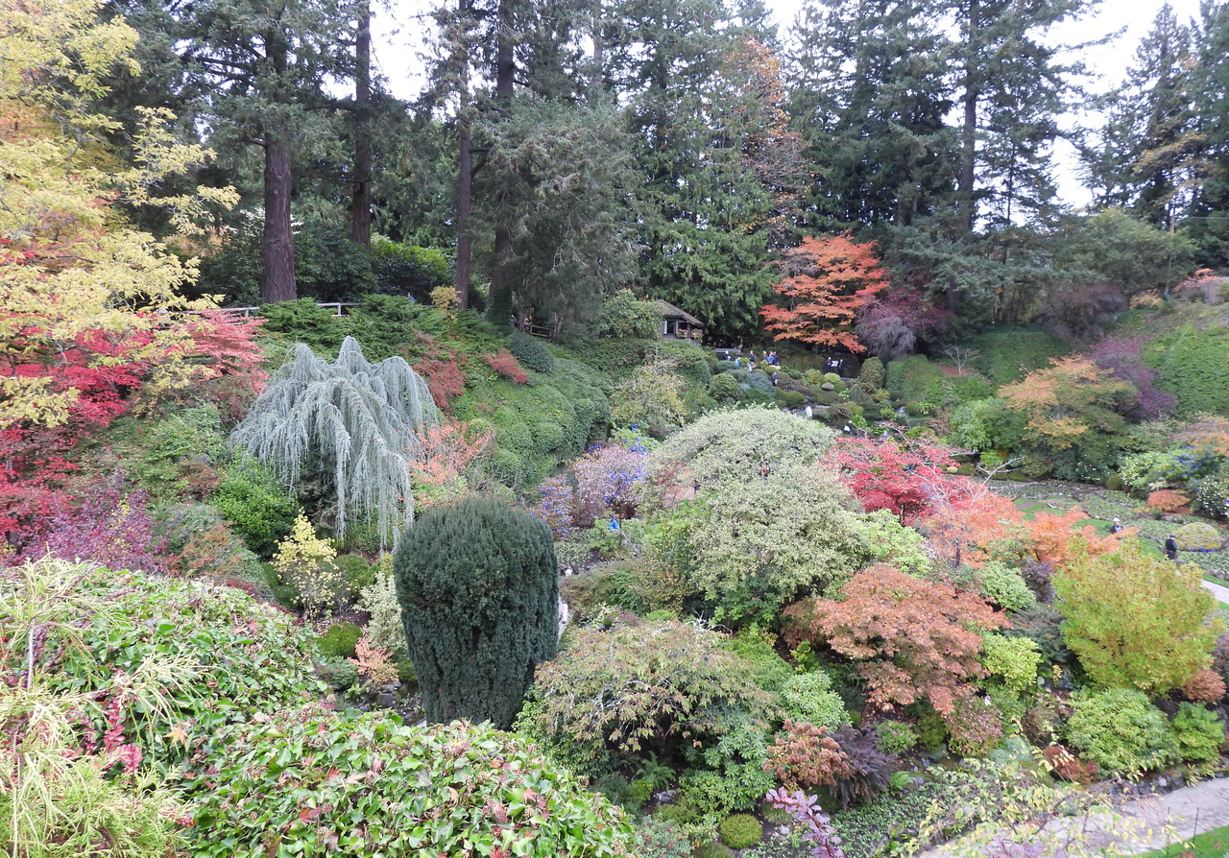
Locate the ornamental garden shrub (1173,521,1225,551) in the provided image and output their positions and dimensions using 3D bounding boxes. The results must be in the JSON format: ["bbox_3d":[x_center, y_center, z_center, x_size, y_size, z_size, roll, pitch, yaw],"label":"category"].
[{"bbox_3d":[30.217,5.577,44.000,2.650,1.300,2.600,3,5,35],"label":"ornamental garden shrub"}]

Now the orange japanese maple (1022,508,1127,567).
[{"bbox_3d":[18.870,4.555,35.000,4.400,2.600,3.800,3,4,29],"label":"orange japanese maple"}]

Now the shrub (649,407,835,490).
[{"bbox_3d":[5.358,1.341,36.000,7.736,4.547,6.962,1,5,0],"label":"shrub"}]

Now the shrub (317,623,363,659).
[{"bbox_3d":[-8.135,6.261,25.200,1.350,0.980,1.300,-1,4,-18],"label":"shrub"}]

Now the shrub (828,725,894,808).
[{"bbox_3d":[5.395,7.479,18.900,1.524,1.714,1.524,1,5,0],"label":"shrub"}]

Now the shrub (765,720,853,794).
[{"bbox_3d":[4.249,7.213,18.700,1.843,1.428,1.843,1,5,0],"label":"shrub"}]

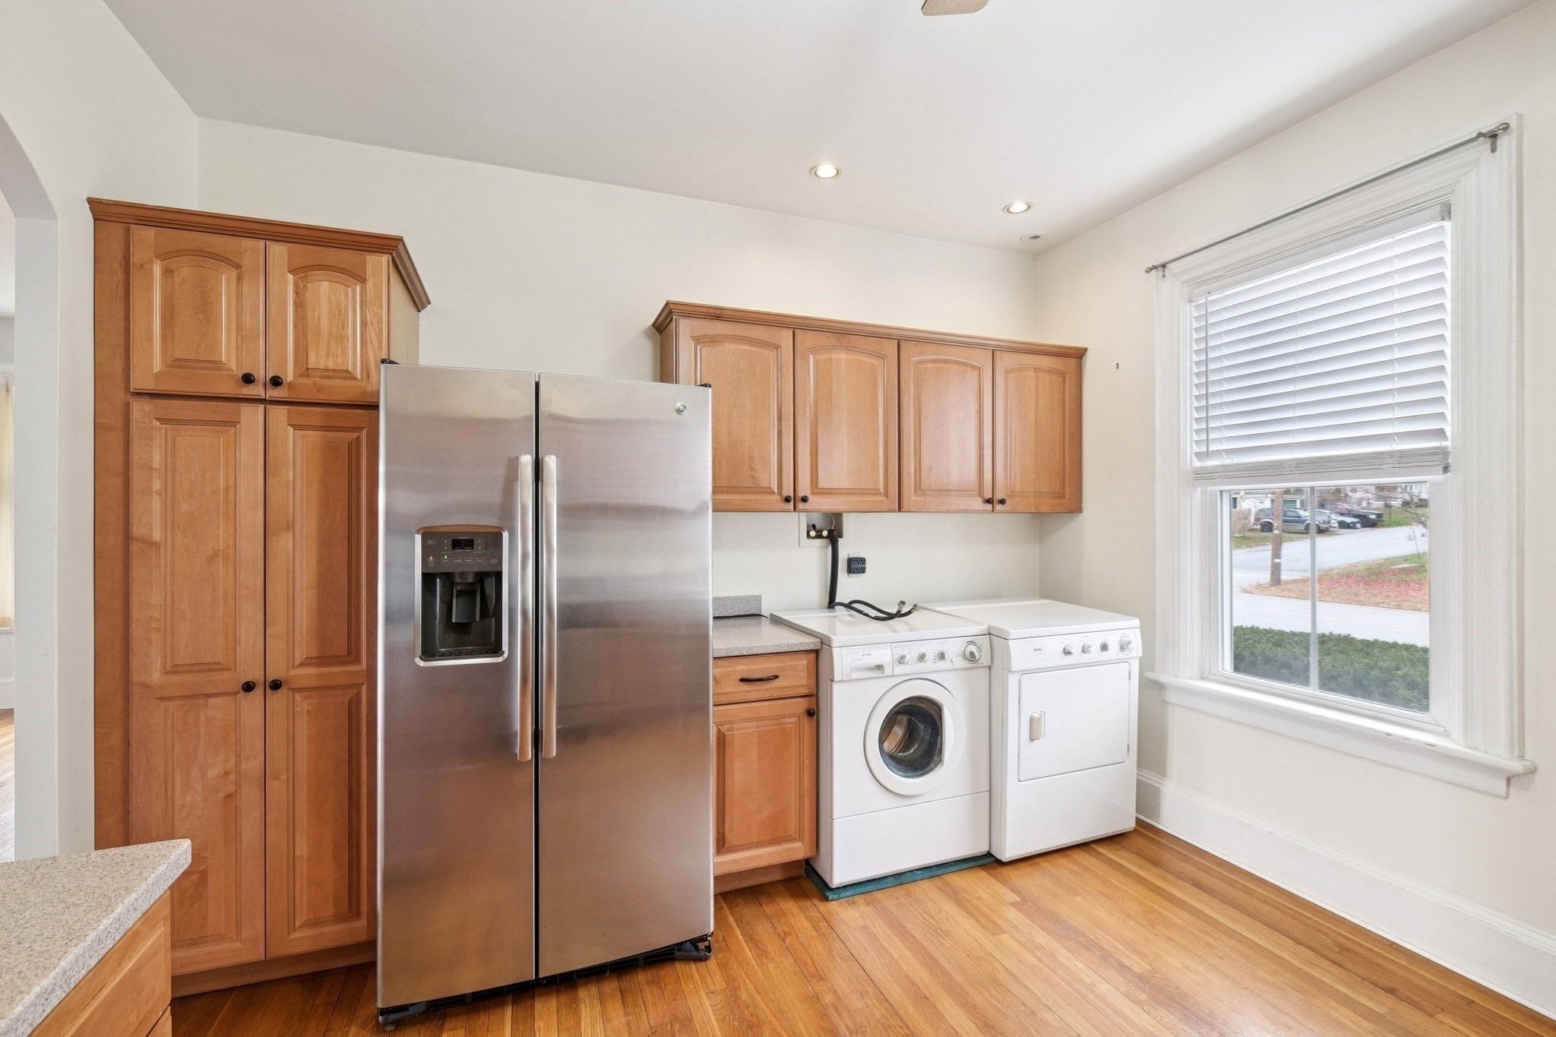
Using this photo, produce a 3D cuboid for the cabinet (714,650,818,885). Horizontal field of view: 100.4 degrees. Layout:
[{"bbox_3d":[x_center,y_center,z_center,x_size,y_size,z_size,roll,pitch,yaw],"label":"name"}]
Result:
[{"bbox_3d":[-0.176,0.921,2.602,0.457,0.878,0.635,0,0,-20],"label":"cabinet"}]

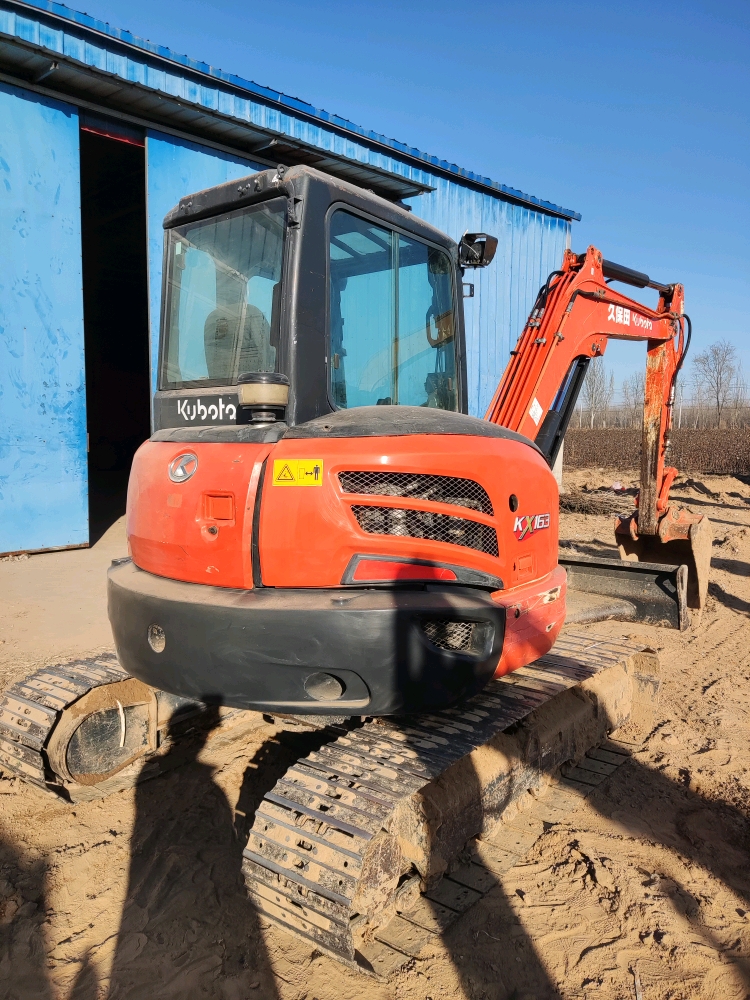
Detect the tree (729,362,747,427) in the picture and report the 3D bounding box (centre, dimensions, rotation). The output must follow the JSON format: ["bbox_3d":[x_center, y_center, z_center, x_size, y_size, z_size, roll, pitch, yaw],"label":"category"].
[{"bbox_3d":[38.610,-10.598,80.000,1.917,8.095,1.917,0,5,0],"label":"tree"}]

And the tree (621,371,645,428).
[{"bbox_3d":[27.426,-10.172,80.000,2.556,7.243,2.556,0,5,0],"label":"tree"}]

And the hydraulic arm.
[{"bbox_3d":[1.545,-0.314,4.999,0.610,2.560,2.920,4,6,38],"label":"hydraulic arm"}]

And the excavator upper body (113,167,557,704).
[{"bbox_3d":[-0.140,-0.345,3.284,1.850,1.950,1.950,4,6,38],"label":"excavator upper body"}]

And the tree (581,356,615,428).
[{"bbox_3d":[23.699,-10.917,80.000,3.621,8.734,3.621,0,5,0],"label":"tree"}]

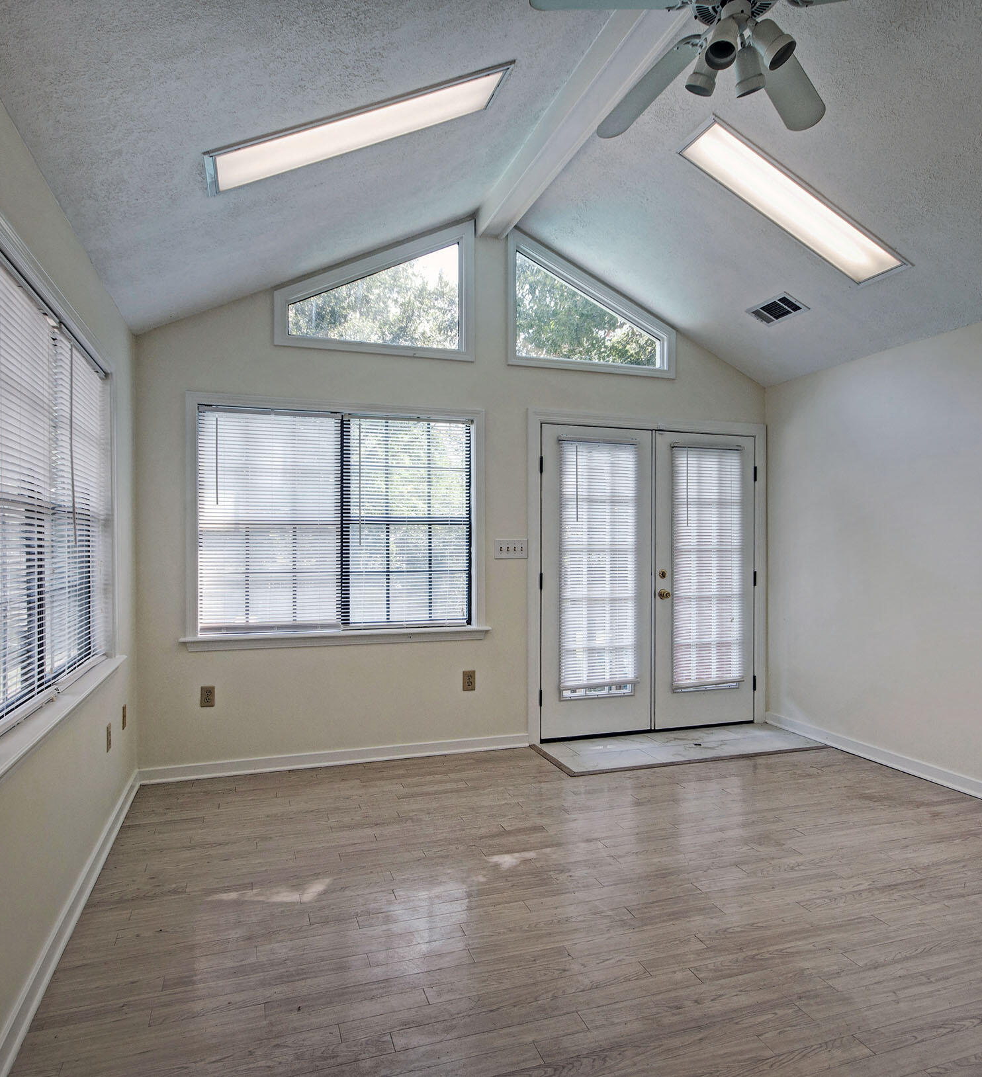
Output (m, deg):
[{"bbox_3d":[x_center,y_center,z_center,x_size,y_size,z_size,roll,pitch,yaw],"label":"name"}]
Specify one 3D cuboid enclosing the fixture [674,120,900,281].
[{"bbox_3d":[1.450,-1.571,3.213,1.230,0.060,0.295,24,-8,-18],"label":"fixture"}]

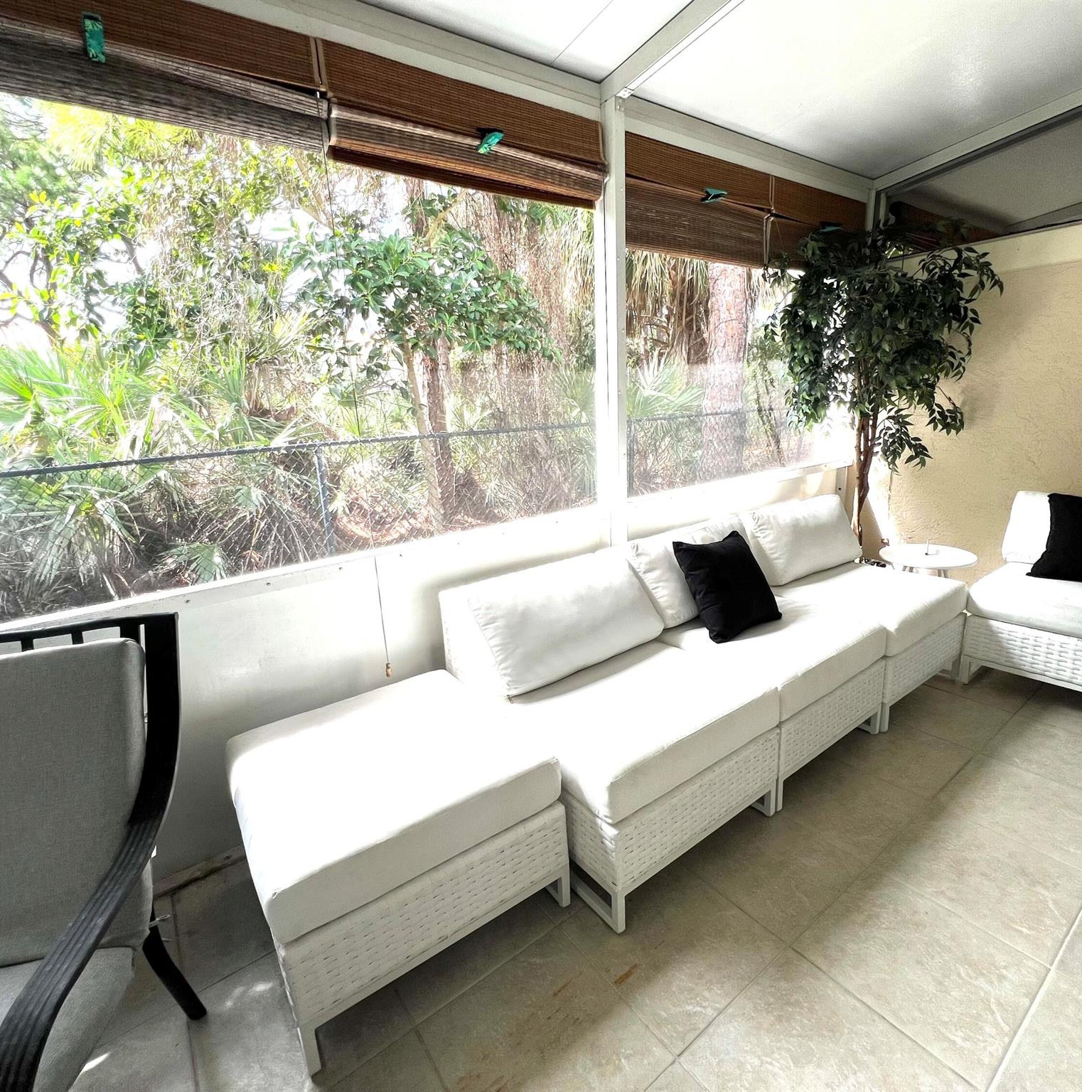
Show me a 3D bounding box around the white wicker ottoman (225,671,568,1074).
[{"bbox_3d":[-0.414,0.779,1.571,0.692,0.473,0.711,-12,15,-32],"label":"white wicker ottoman"}]

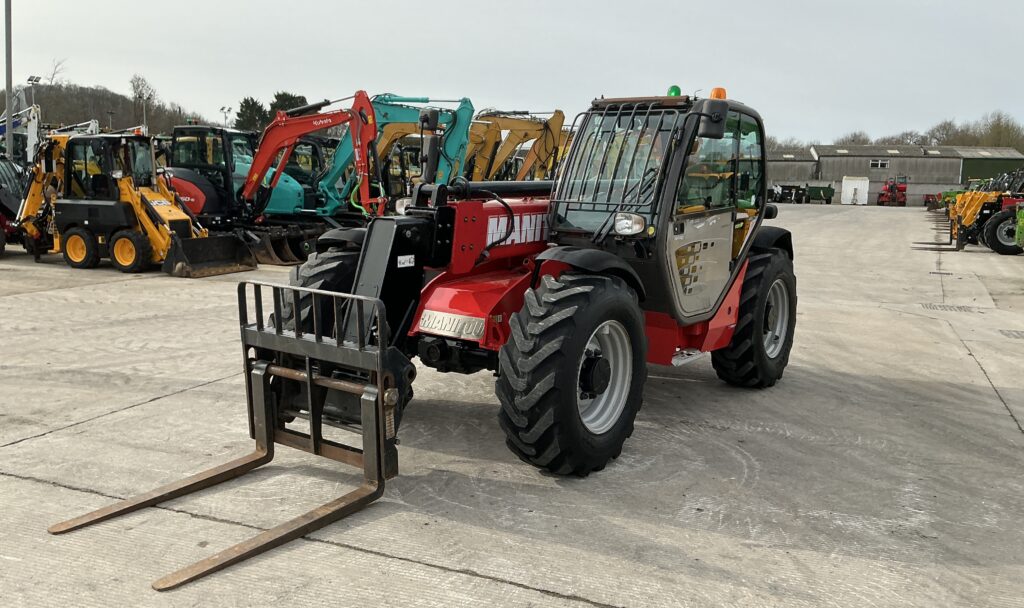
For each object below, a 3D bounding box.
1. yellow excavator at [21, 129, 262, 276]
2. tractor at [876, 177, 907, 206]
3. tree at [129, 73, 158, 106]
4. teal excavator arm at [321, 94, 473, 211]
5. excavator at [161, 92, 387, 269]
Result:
[{"bbox_3d":[-6.901,-1.846,14.879,4.380,2.380,1.640,5,9,22],"label":"yellow excavator"},{"bbox_3d":[31.639,-9.372,69.000,2.300,2.400,4.600,5,9,24],"label":"tractor"},{"bbox_3d":[-55.611,-30.409,125.000,4.800,8.500,4.800,-2,9,-23],"label":"tree"},{"bbox_3d":[-2.546,-3.203,18.000,3.815,2.614,0.500,5,9,23],"label":"teal excavator arm"},{"bbox_3d":[-4.736,-2.350,15.632,5.700,3.150,1.960,6,9,28],"label":"excavator"}]

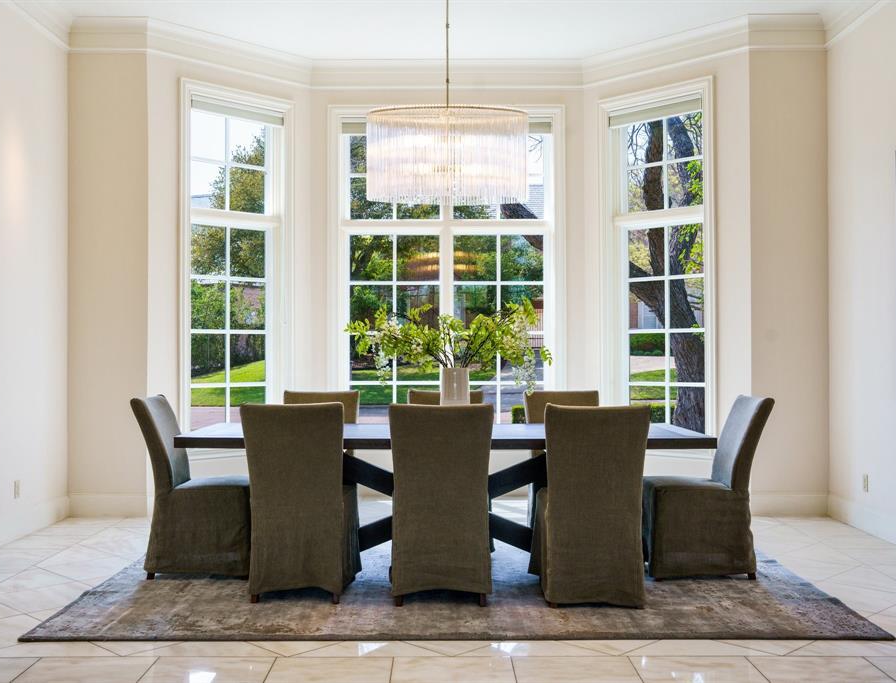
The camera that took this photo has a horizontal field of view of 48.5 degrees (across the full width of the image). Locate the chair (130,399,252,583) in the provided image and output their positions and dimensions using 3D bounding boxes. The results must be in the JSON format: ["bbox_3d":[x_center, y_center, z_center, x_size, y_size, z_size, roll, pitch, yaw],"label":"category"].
[{"bbox_3d":[-1.360,0.774,5.470,0.640,0.955,0.490,0,-1,0],"label":"chair"}]

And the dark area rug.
[{"bbox_3d":[0.040,1.256,5.494,3.650,0.015,2.740,0,-1,0],"label":"dark area rug"}]

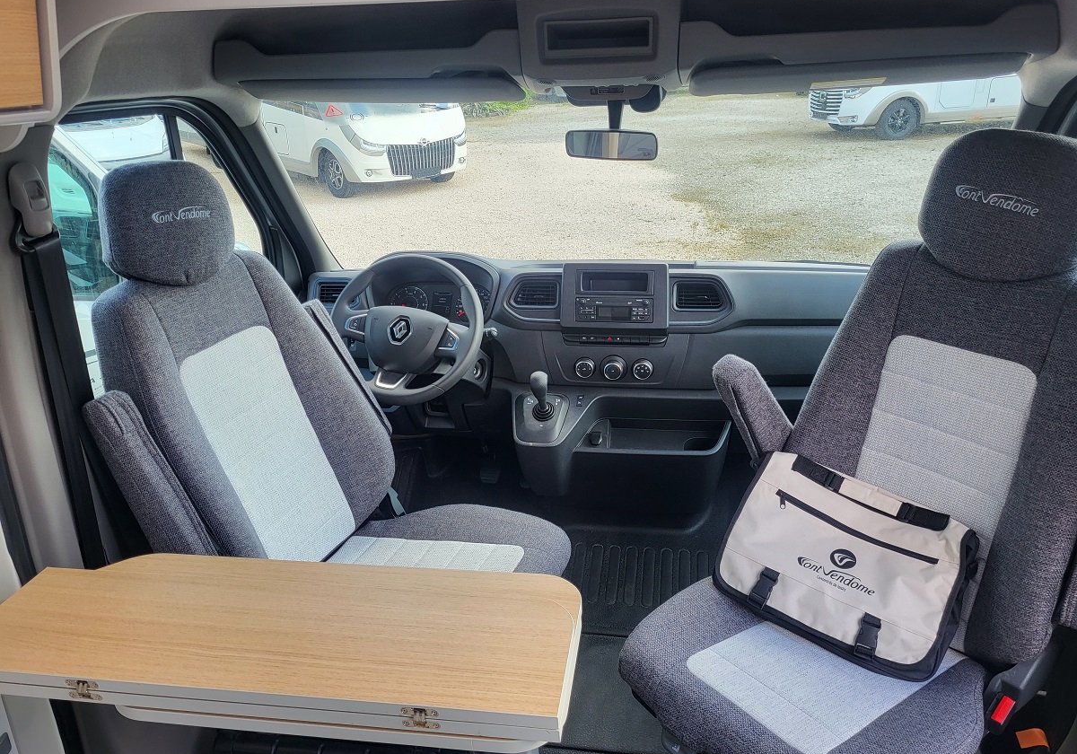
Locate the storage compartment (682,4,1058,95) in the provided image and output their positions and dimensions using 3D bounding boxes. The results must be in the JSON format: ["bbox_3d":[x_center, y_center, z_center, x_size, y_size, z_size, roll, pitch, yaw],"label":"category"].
[{"bbox_3d":[0.578,-0.604,1.495,0.605,0.130,0.260,1,22,9],"label":"storage compartment"}]

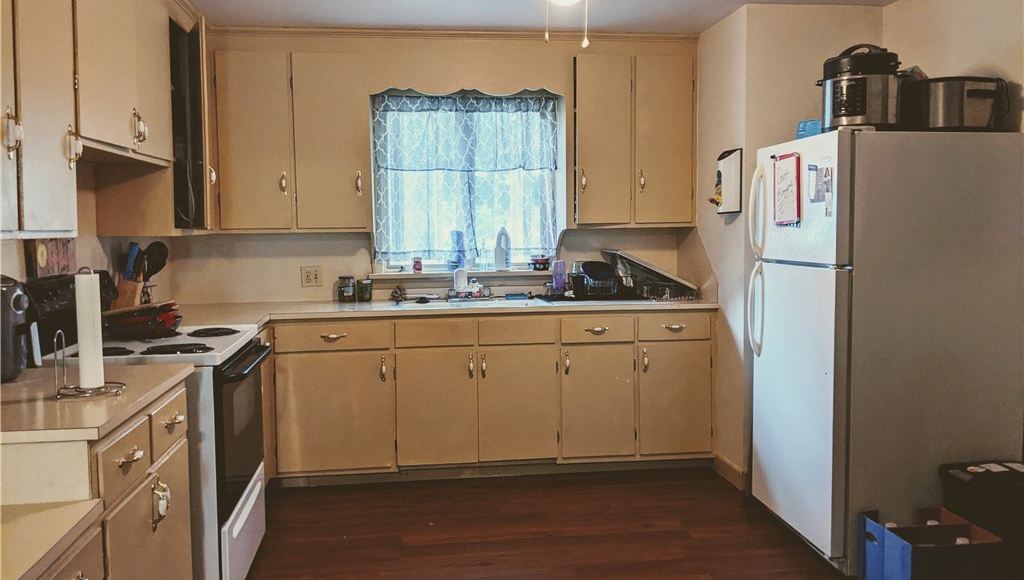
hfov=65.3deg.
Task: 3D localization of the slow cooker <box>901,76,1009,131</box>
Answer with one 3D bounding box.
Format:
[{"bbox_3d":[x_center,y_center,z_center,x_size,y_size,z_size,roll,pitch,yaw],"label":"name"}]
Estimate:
[{"bbox_3d":[1.716,-0.704,3.116,0.300,0.215,0.400,-1,4,-8],"label":"slow cooker"}]

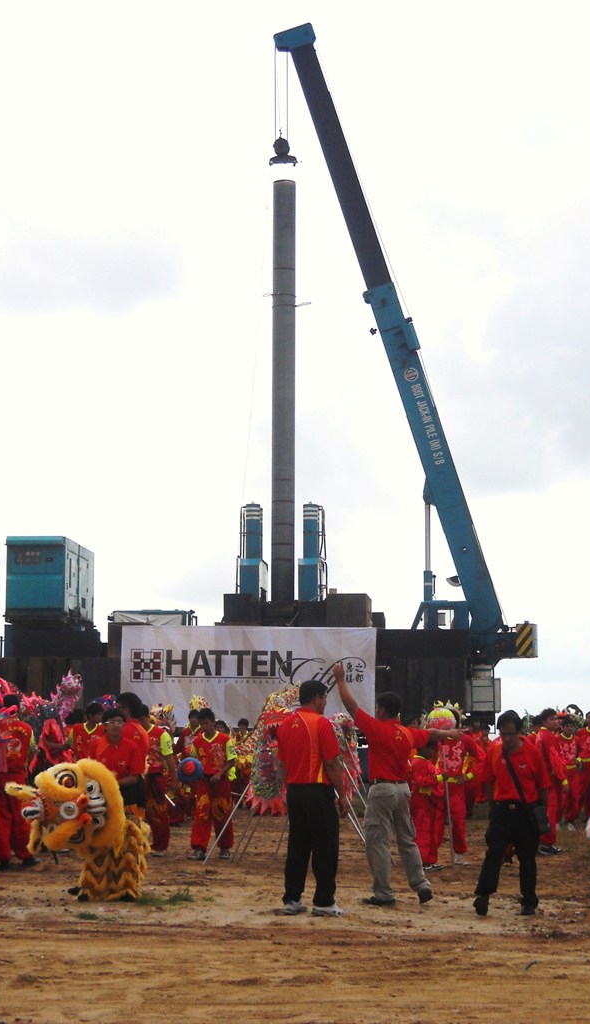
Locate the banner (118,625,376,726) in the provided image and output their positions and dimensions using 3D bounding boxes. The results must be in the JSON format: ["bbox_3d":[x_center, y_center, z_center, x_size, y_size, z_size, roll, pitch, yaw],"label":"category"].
[{"bbox_3d":[-1.128,3.877,45.247,6.051,2.396,0.050,0,-6,2],"label":"banner"}]

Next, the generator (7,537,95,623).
[{"bbox_3d":[-6.112,1.779,48.293,1.441,2.000,4.100,0,-6,3],"label":"generator"}]

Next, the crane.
[{"bbox_3d":[2.795,-4.110,48.737,6.402,16.022,2.200,-1,-6,8],"label":"crane"}]

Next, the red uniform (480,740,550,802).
[{"bbox_3d":[1.650,1.929,14.375,0.530,0.480,0.340,-1,-6,12],"label":"red uniform"}]

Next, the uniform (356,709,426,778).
[{"bbox_3d":[0.741,1.798,14.893,0.550,0.560,0.340,2,-6,-15],"label":"uniform"}]

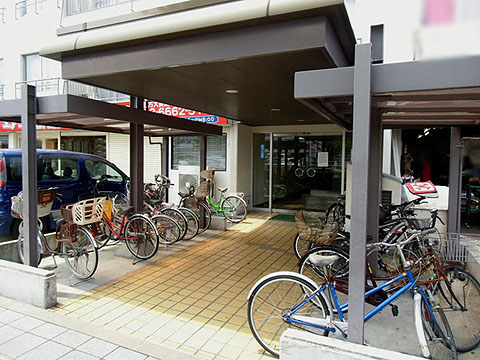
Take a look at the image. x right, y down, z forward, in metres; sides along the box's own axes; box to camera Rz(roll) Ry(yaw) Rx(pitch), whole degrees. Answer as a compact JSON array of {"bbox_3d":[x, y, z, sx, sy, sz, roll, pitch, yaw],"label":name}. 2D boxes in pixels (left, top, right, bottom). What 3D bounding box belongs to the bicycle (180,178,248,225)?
[{"bbox_3d":[-0.619,0.512,8.145,1.750,1.030,0.550,2,4,18],"label":"bicycle"}]

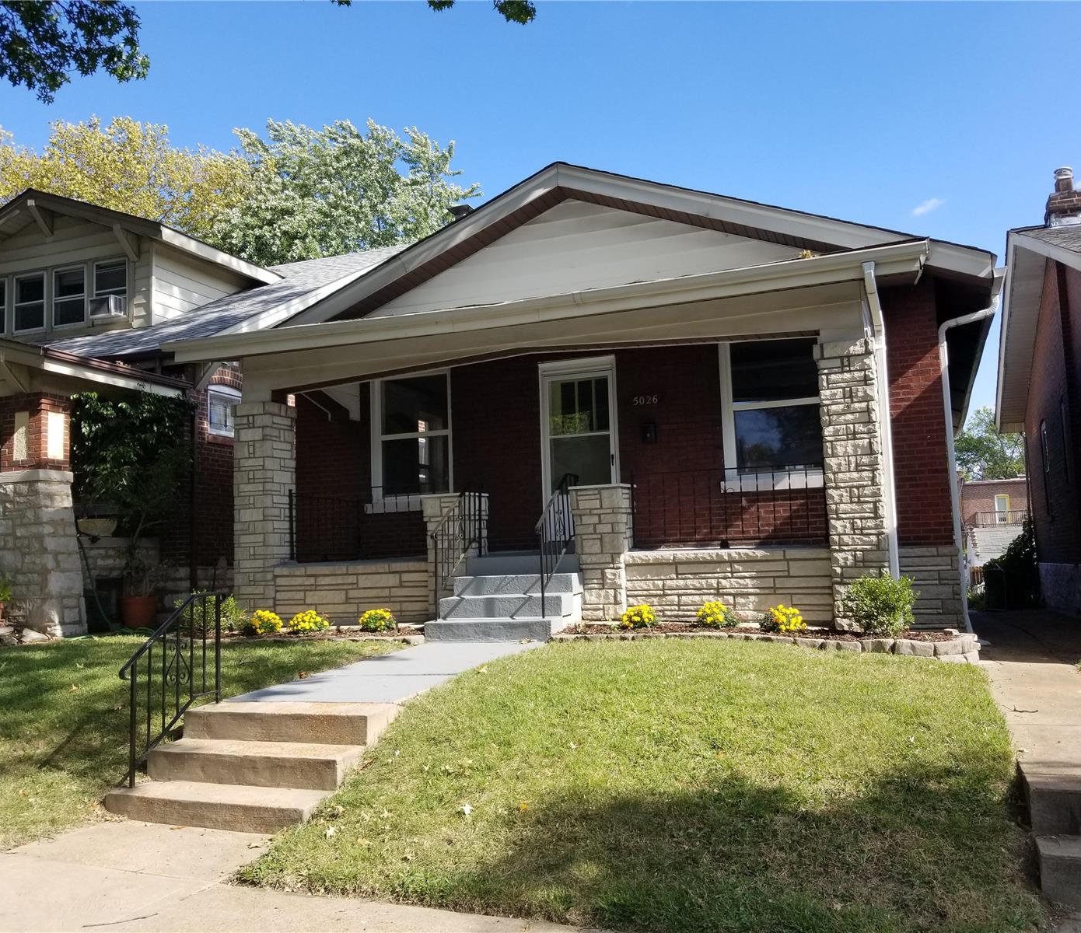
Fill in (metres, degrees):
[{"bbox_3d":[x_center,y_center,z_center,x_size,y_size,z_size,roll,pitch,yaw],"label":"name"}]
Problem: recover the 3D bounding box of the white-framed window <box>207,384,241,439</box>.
[{"bbox_3d":[-4.642,-0.801,13.707,0.100,0.745,0.770,-4,-6,20],"label":"white-framed window"}]

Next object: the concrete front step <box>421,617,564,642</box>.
[{"bbox_3d":[-0.429,1.506,8.562,1.255,0.177,0.310,-4,-7,21],"label":"concrete front step"}]

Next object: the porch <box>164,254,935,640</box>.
[{"bbox_3d":[-0.001,0.053,10.396,8.150,3.320,2.350,-4,-7,21],"label":"porch"}]

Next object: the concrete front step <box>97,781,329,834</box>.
[{"bbox_3d":[-1.710,1.814,5.010,1.290,0.143,0.330,-4,-7,21],"label":"concrete front step"}]

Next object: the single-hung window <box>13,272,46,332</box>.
[{"bbox_3d":[-9.000,-2.865,16.537,0.790,1.050,0.100,-4,-7,21],"label":"single-hung window"}]

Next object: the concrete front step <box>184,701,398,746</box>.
[{"bbox_3d":[-1.493,1.538,5.637,1.285,0.167,0.380,-4,-7,21],"label":"concrete front step"}]

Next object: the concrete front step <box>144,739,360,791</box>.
[{"bbox_3d":[-1.605,1.677,5.311,1.285,0.169,0.340,-4,-7,21],"label":"concrete front step"}]

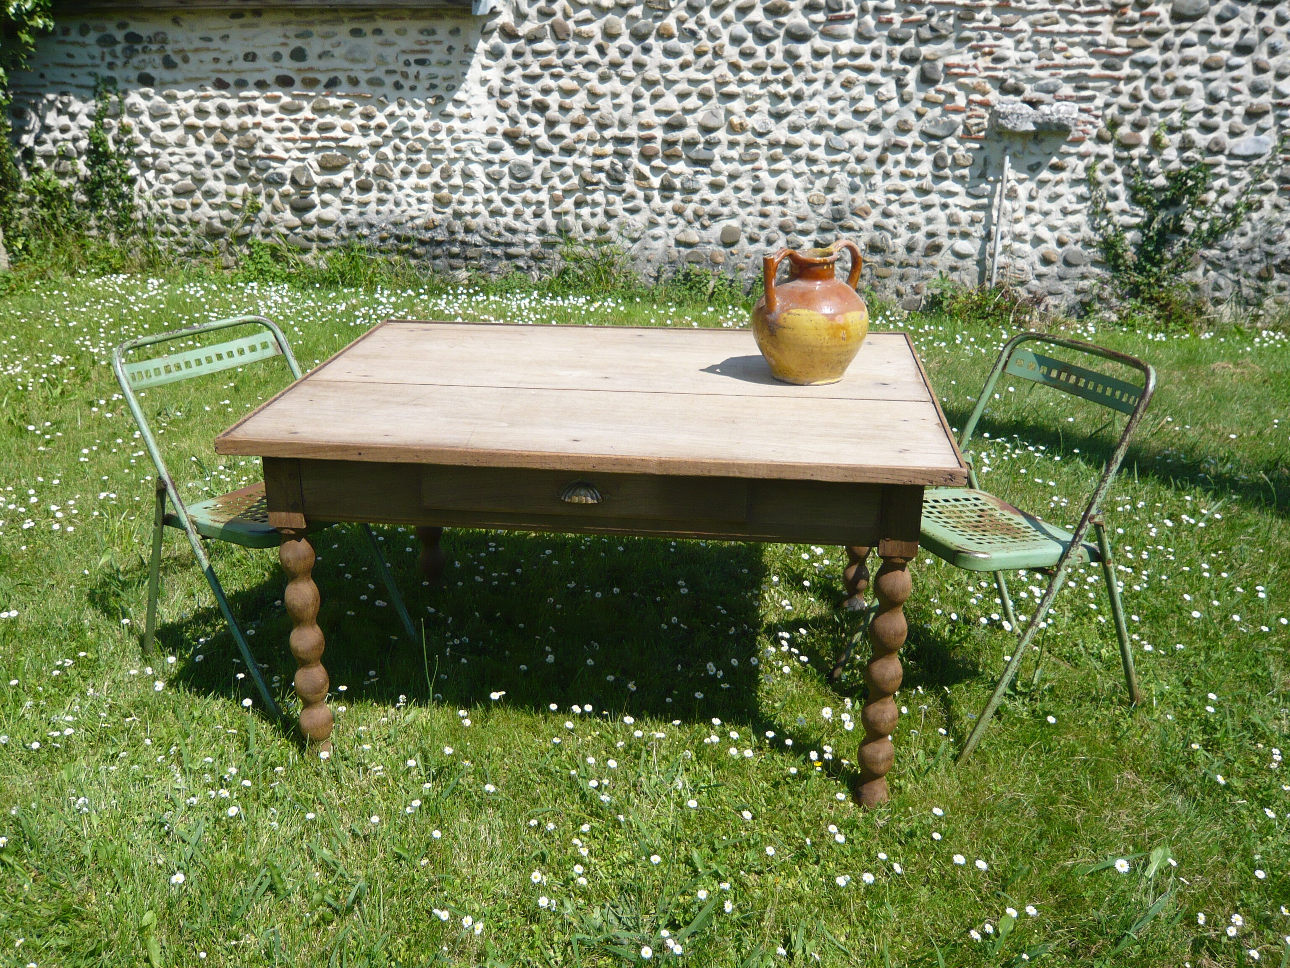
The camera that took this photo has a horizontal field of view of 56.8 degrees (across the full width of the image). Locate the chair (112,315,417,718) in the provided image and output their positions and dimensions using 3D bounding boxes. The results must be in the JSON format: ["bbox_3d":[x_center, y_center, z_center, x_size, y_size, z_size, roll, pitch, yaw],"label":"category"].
[{"bbox_3d":[-0.910,0.046,2.845,0.539,0.811,0.444,14,24,33],"label":"chair"}]

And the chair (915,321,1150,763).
[{"bbox_3d":[0.788,0.108,2.623,0.539,0.811,0.444,-9,22,-23],"label":"chair"}]

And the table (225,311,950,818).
[{"bbox_3d":[-0.062,0.123,2.692,1.330,0.745,1.009,2,20,6],"label":"table"}]

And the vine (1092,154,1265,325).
[{"bbox_3d":[2.786,-1.252,6.225,0.784,0.839,0.250,6,21,15],"label":"vine"}]

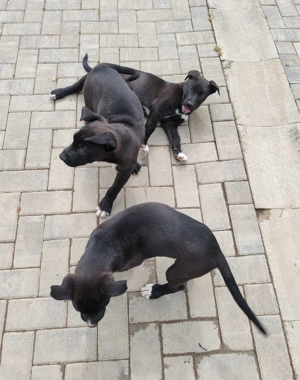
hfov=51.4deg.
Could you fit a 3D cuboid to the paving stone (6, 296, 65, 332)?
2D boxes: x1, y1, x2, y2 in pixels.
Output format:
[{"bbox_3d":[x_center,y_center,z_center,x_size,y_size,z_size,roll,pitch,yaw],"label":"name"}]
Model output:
[{"bbox_3d":[-0.385,0.431,1.083,0.202,0.060,0.101,-3,64,-3],"label":"paving stone"}]

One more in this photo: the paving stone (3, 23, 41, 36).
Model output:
[{"bbox_3d":[-0.691,-0.853,1.707,0.202,0.060,0.101,-4,64,-3],"label":"paving stone"}]

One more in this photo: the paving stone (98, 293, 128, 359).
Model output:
[{"bbox_3d":[-0.125,0.463,1.073,0.101,0.060,0.202,-2,64,-2],"label":"paving stone"}]

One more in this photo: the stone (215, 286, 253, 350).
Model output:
[{"bbox_3d":[0.281,0.437,1.072,0.098,0.060,0.199,-3,64,-3],"label":"stone"}]

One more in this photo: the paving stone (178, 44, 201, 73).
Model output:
[{"bbox_3d":[0.200,-0.648,1.605,0.098,0.060,0.199,-3,64,-3],"label":"paving stone"}]

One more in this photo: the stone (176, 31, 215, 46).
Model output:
[{"bbox_3d":[0.254,-0.797,1.694,0.200,0.060,0.099,-2,64,-2],"label":"stone"}]

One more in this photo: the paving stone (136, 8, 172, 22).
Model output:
[{"bbox_3d":[0.024,-0.970,1.781,0.200,0.060,0.099,-3,64,-3],"label":"paving stone"}]

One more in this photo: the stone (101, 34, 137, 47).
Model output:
[{"bbox_3d":[-0.163,-0.766,1.653,0.199,0.060,0.098,-3,64,-3],"label":"stone"}]

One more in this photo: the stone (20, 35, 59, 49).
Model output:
[{"bbox_3d":[-0.566,-0.747,1.632,0.199,0.060,0.098,-3,64,-3],"label":"stone"}]

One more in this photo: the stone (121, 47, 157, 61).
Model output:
[{"bbox_3d":[-0.057,-0.692,1.642,0.202,0.060,0.101,-2,64,-2],"label":"stone"}]

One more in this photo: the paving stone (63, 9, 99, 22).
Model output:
[{"bbox_3d":[-0.388,-0.958,1.764,0.200,0.060,0.099,-3,64,-3],"label":"paving stone"}]

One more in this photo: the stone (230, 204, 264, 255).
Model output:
[{"bbox_3d":[0.362,0.161,1.210,0.098,0.060,0.199,-3,64,-3],"label":"stone"}]

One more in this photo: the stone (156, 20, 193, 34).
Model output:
[{"bbox_3d":[0.131,-0.886,1.743,0.200,0.060,0.099,-3,64,-3],"label":"stone"}]

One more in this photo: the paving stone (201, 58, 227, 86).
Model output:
[{"bbox_3d":[0.316,-0.586,1.601,0.099,0.060,0.200,-3,64,-3],"label":"paving stone"}]

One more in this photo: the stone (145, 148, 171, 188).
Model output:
[{"bbox_3d":[0.041,-0.093,1.354,0.099,0.060,0.200,-3,64,-3],"label":"stone"}]

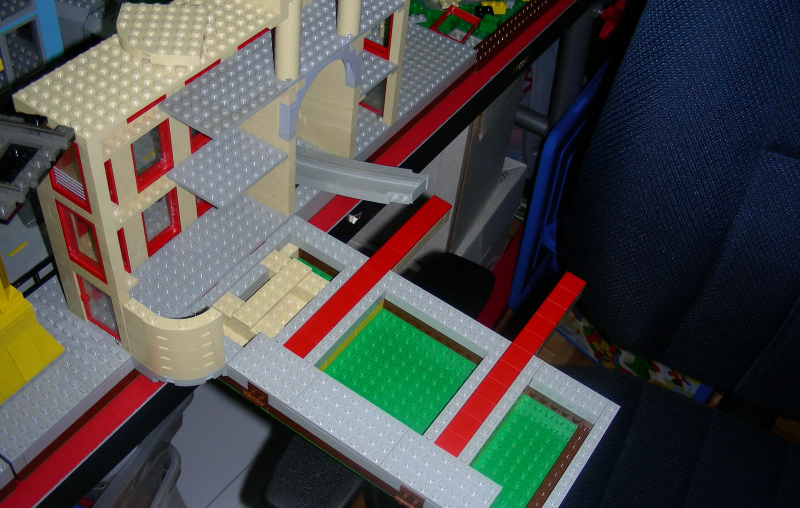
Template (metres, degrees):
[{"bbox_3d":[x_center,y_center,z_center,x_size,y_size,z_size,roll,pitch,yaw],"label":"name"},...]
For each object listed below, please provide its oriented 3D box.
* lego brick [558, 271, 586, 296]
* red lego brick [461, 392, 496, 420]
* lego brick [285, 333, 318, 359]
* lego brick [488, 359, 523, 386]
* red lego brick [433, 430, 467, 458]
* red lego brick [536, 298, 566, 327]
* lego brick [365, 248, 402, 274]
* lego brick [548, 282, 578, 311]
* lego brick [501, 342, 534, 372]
[{"bbox_3d":[0.118,0.022,0.605,0.016,0.003,0.016,30,50,19],"label":"lego brick"},{"bbox_3d":[0.047,0.093,0.527,0.016,0.003,0.016,30,50,19],"label":"red lego brick"},{"bbox_3d":[-0.062,0.058,0.543,0.016,0.003,0.016,30,50,19],"label":"lego brick"},{"bbox_3d":[0.065,0.075,0.546,0.016,0.003,0.016,30,50,19],"label":"lego brick"},{"bbox_3d":[0.029,0.111,0.507,0.016,0.003,0.016,30,50,19],"label":"red lego brick"},{"bbox_3d":[0.101,0.040,0.585,0.016,0.003,0.016,30,50,19],"label":"red lego brick"},{"bbox_3d":[-0.009,0.004,0.601,0.016,0.003,0.016,30,50,19],"label":"lego brick"},{"bbox_3d":[0.110,0.031,0.595,0.016,0.003,0.016,30,50,19],"label":"lego brick"},{"bbox_3d":[0.074,0.066,0.556,0.016,0.003,0.016,30,50,19],"label":"lego brick"}]

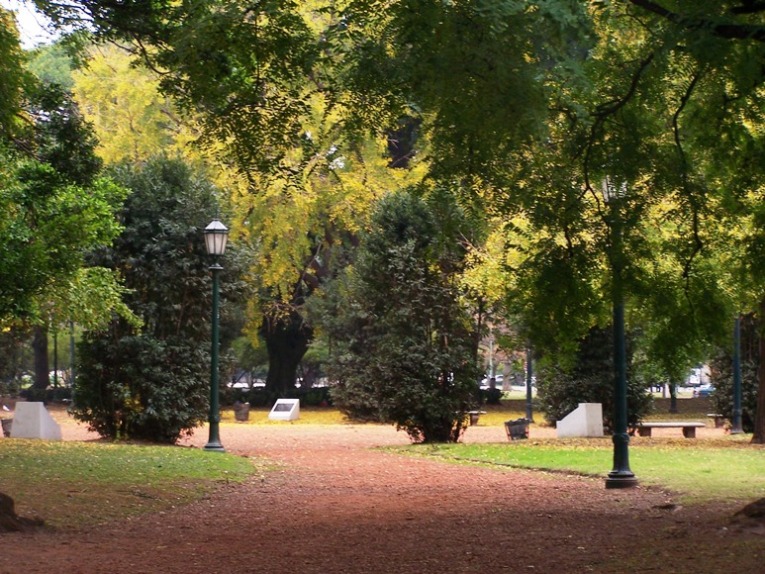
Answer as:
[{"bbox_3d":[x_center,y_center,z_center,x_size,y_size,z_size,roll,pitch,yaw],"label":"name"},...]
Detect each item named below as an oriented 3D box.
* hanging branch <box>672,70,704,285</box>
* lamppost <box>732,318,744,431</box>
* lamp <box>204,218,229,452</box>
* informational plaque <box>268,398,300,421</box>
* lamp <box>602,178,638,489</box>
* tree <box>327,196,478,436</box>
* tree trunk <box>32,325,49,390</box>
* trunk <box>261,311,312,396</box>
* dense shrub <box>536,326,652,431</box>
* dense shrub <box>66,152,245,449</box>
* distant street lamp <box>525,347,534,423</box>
[{"bbox_3d":[3.195,-1.143,27.000,0.360,2.250,0.400,0,-2,0],"label":"hanging branch"},{"bbox_3d":[10.021,1.737,73.087,0.470,4.800,0.470,0,-2,0],"label":"lamppost"},{"bbox_3d":[-3.444,0.993,53.500,0.480,4.820,0.480,0,-2,0],"label":"lamp"},{"bbox_3d":[-3.676,4.595,97.000,0.840,0.820,0.820,-1,-2,20],"label":"informational plaque"},{"bbox_3d":[3.427,0.419,37.489,0.480,4.950,0.480,0,-2,0],"label":"lamp"},{"bbox_3d":[0.459,0.737,62.500,3.700,6.050,3.600,0,-2,0],"label":"tree"},{"bbox_3d":[-15.869,3.318,120.000,0.750,3.150,0.750,0,-2,0],"label":"tree trunk"},{"bbox_3d":[-4.529,3.232,122.000,2.300,4.200,1.900,0,-2,0],"label":"trunk"},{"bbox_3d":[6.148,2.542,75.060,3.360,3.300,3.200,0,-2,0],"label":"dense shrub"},{"bbox_3d":[-5.389,0.302,62.500,4.200,6.900,4.000,0,-2,0],"label":"dense shrub"},{"bbox_3d":[5.212,2.404,92.087,0.470,4.800,0.470,0,-2,0],"label":"distant street lamp"}]

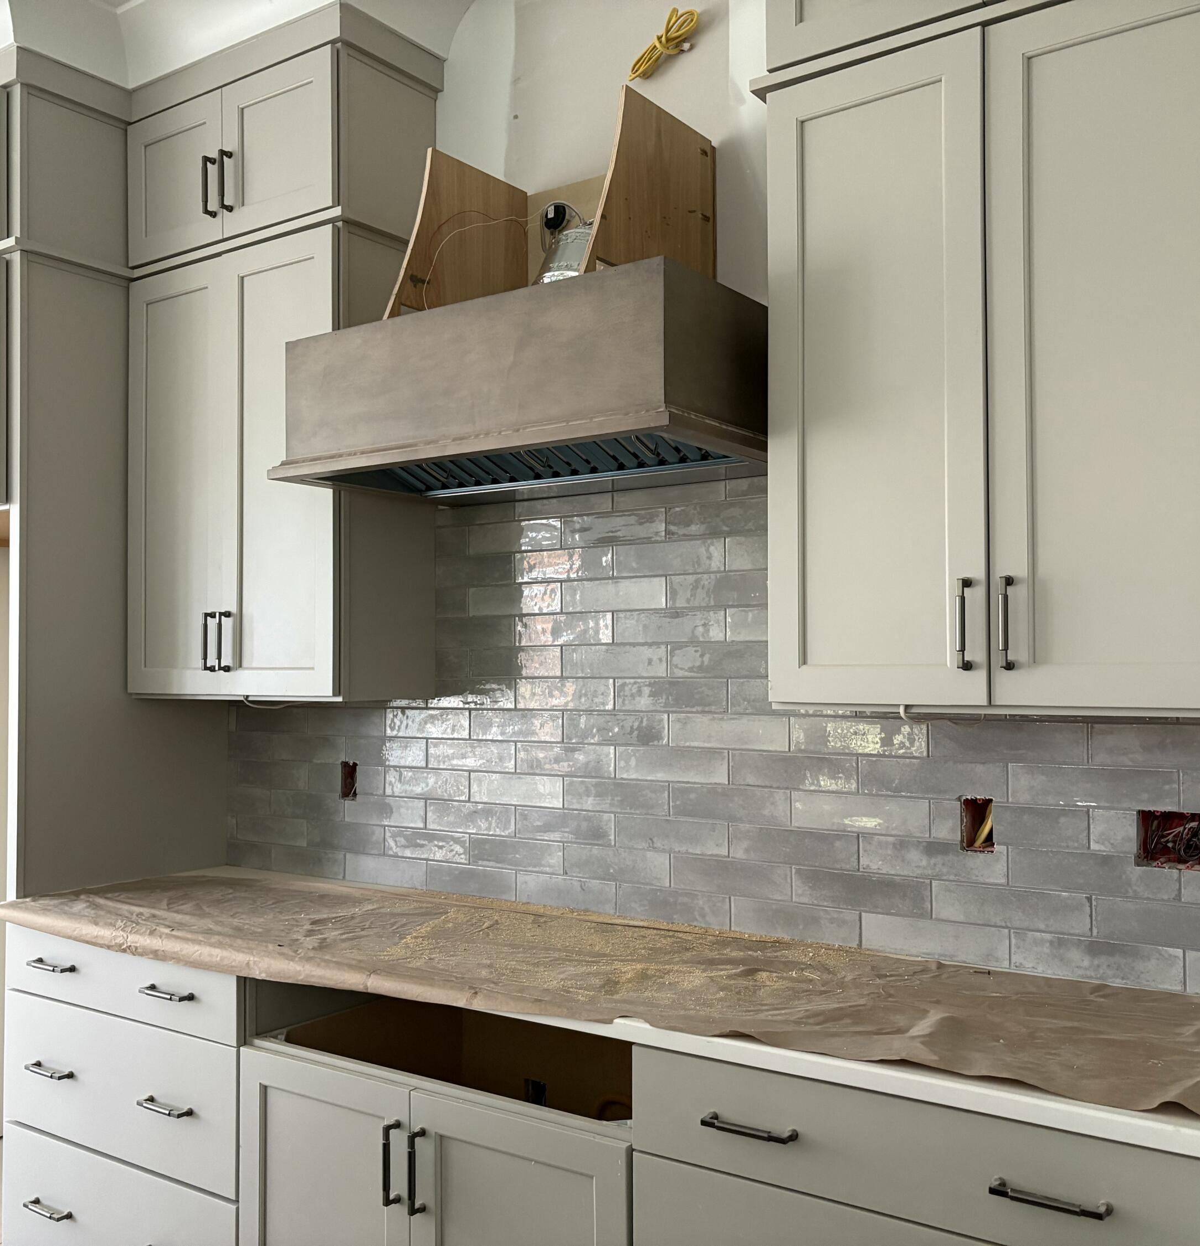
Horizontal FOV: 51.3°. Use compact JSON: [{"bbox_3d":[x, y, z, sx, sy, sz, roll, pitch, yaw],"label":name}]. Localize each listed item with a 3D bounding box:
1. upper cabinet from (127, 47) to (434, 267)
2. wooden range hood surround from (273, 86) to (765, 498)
[{"bbox_3d":[-0.807,-1.105,3.150,0.763,0.385,0.327,-2,-2,35],"label":"upper cabinet"},{"bbox_3d":[-0.125,-0.647,2.511,0.970,0.703,0.559,-2,-2,35],"label":"wooden range hood surround"}]

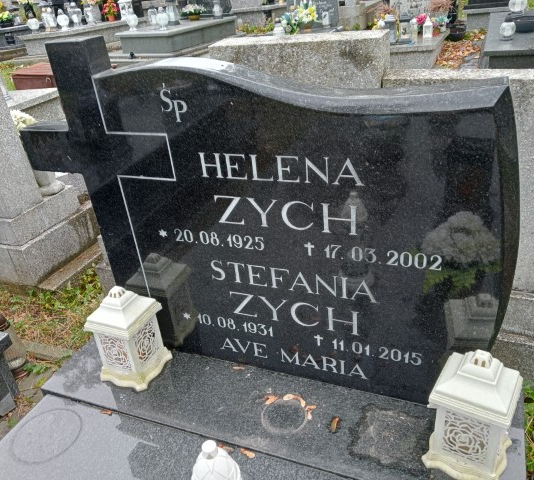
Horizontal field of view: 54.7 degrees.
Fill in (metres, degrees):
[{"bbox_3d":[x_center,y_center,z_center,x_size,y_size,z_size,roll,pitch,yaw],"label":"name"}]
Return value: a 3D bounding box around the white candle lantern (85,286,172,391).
[{"bbox_3d":[-0.290,0.189,1.075,0.108,0.210,0.108,8,32,25],"label":"white candle lantern"}]

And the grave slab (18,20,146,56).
[{"bbox_3d":[-2.564,-2.982,7.532,0.960,0.280,1.700,8,32,25],"label":"grave slab"}]

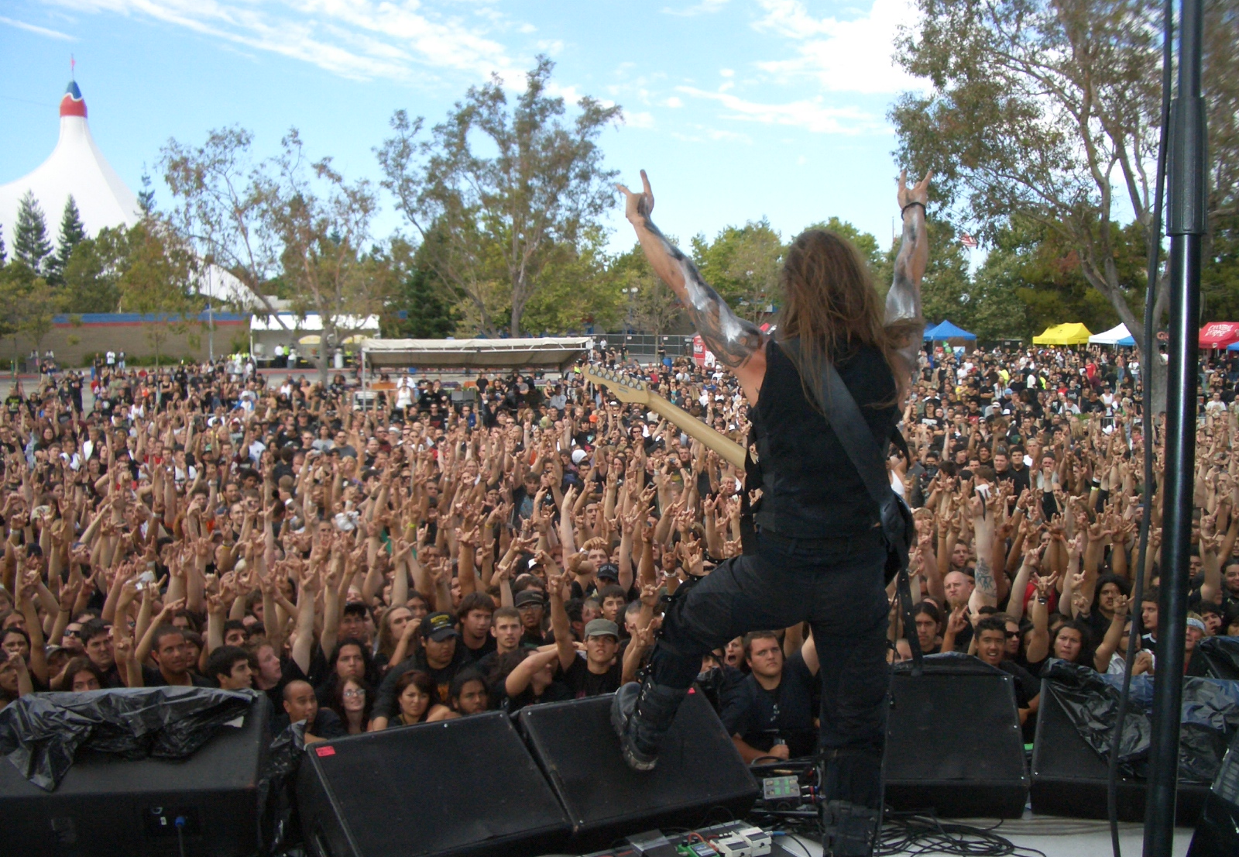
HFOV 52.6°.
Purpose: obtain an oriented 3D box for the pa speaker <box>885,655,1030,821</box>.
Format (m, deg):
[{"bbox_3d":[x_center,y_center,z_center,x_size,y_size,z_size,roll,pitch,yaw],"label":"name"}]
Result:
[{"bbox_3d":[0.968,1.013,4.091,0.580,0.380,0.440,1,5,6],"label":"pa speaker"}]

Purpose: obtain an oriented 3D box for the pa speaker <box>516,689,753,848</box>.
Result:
[{"bbox_3d":[0.059,1.040,3.834,0.610,0.370,0.445,-2,5,-26],"label":"pa speaker"}]

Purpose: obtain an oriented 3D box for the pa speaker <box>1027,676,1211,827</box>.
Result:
[{"bbox_3d":[1.639,1.019,4.016,0.600,0.380,0.450,2,5,18],"label":"pa speaker"}]

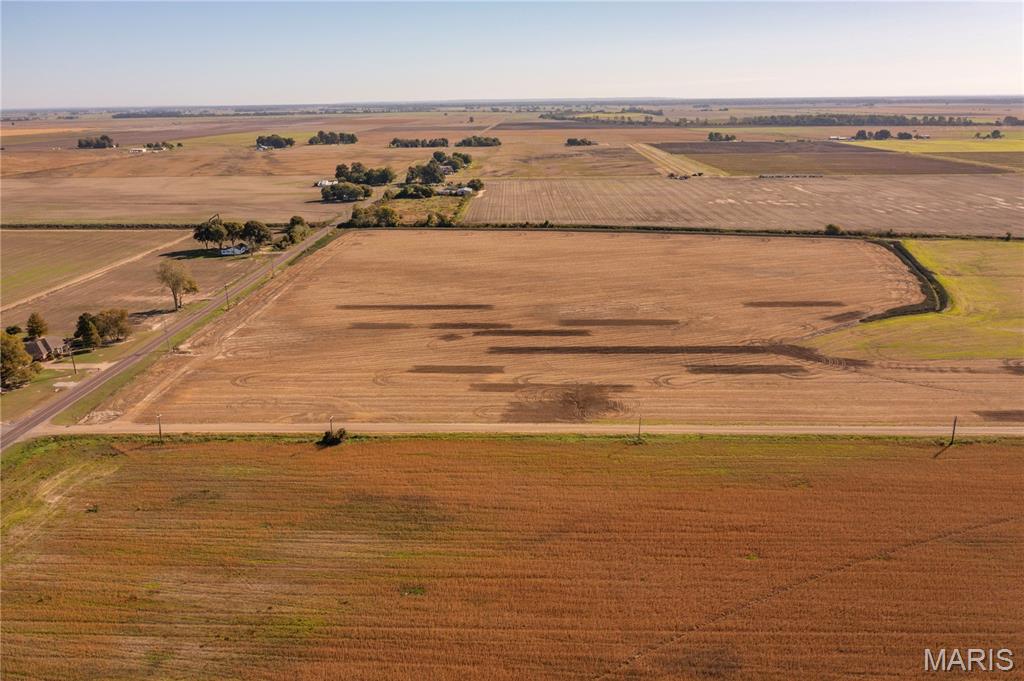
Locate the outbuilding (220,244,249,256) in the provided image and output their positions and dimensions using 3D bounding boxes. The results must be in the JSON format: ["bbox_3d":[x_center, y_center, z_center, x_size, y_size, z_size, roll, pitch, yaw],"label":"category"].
[{"bbox_3d":[-182.853,-59.124,521.859,13.000,4.800,8.500,-1,17,-1],"label":"outbuilding"}]

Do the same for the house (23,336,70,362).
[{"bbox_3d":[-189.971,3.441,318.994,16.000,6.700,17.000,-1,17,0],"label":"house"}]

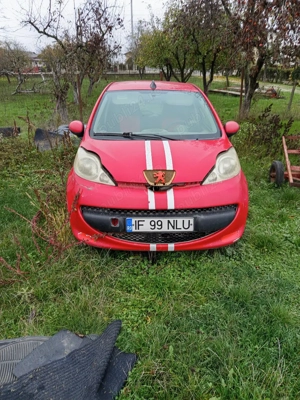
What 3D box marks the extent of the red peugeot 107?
[{"bbox_3d":[0.045,-0.737,3.550,1.670,1.465,3.430,-1,24,-1],"label":"red peugeot 107"}]

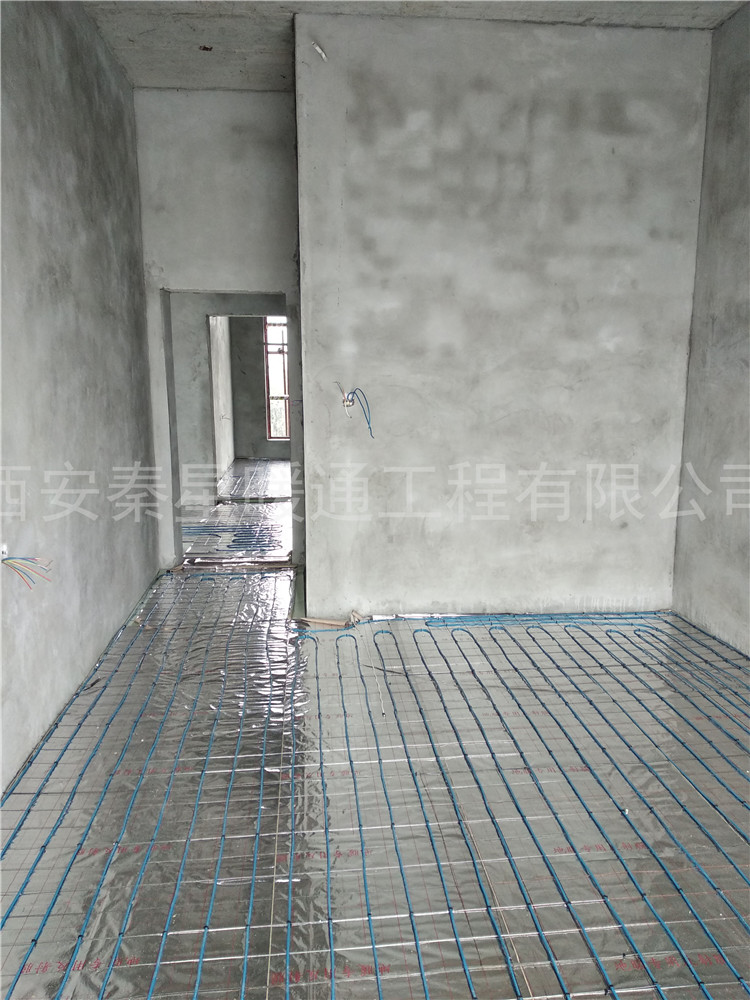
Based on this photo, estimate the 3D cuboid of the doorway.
[{"bbox_3d":[-1.101,-0.517,5.830,0.941,2.099,0.260,-1,9,-5],"label":"doorway"}]

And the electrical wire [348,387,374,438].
[{"bbox_3d":[-0.077,-0.501,4.297,0.150,0.300,0.110,-1,10,-3],"label":"electrical wire"}]

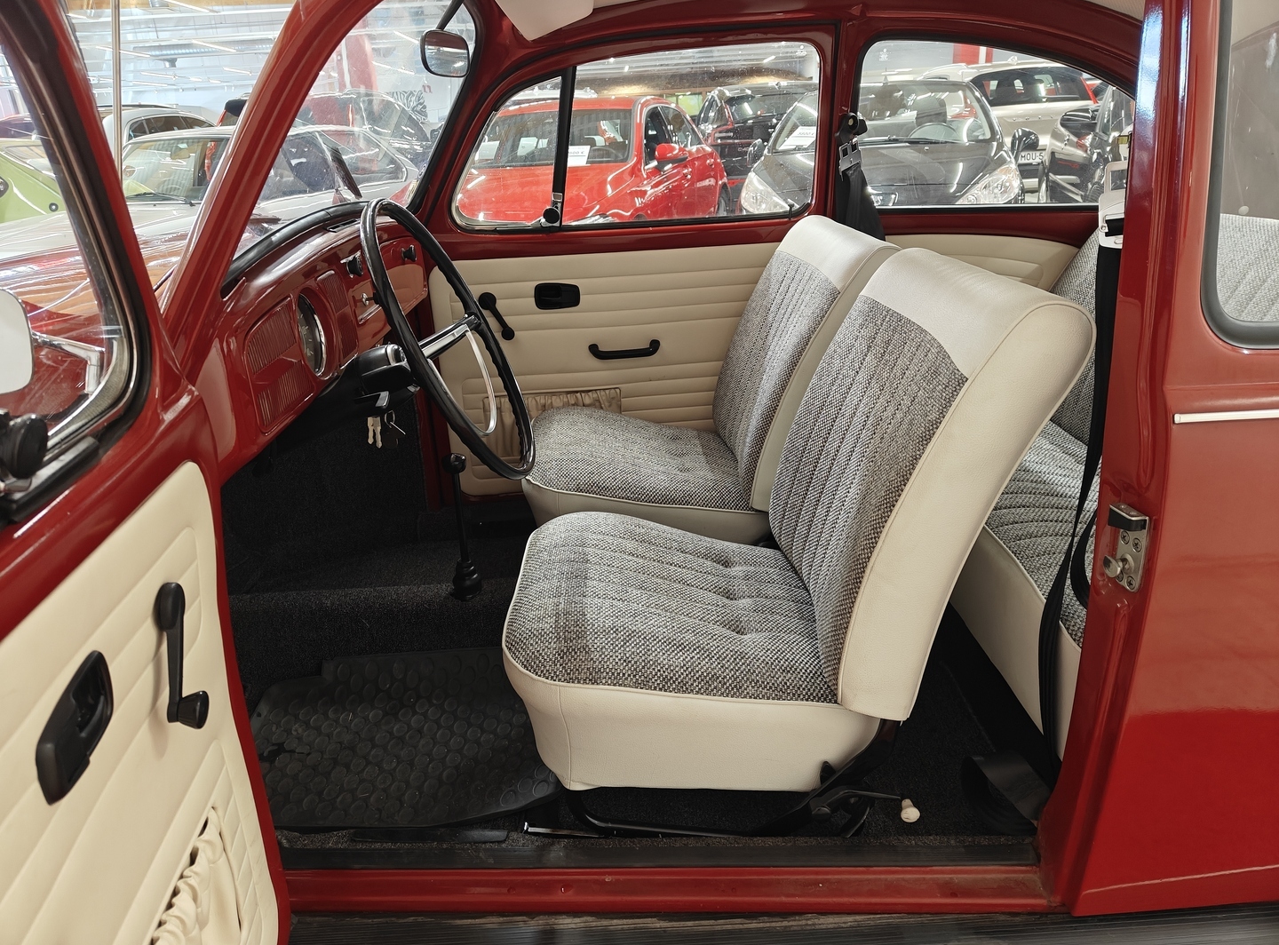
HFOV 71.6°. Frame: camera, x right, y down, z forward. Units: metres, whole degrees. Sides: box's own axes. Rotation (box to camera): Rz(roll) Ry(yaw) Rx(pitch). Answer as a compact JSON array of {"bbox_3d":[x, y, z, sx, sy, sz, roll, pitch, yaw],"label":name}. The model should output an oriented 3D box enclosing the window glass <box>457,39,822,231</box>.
[{"bbox_3d":[-0.013,-0.729,1.948,0.820,0.360,0.020,-3,33,0],"label":"window glass"}]

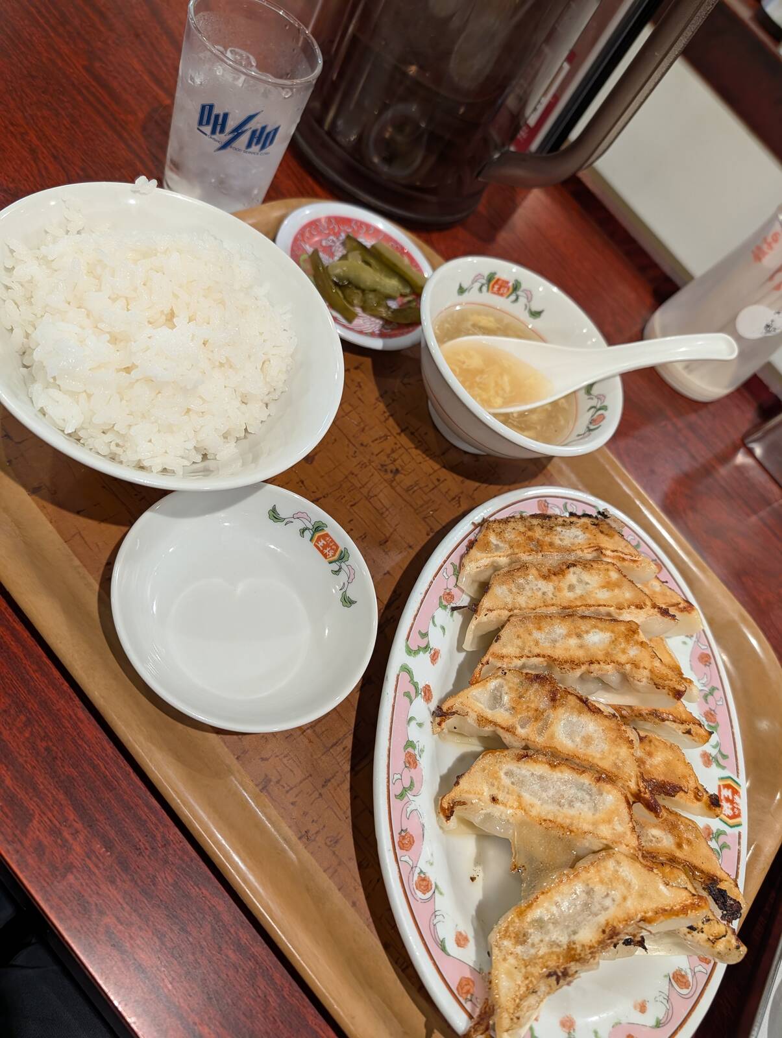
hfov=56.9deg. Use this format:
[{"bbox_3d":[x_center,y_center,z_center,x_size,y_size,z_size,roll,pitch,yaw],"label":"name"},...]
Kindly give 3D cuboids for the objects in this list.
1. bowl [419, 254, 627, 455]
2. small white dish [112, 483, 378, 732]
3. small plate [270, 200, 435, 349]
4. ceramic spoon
[{"bbox_3d":[0.055,-0.070,0.369,0.114,0.055,0.114,13,60,-23],"label":"bowl"},{"bbox_3d":[-0.055,0.034,0.270,0.096,0.030,0.096,13,60,-23],"label":"small white dish"},{"bbox_3d":[-0.018,-0.121,0.378,0.096,0.021,0.096,13,60,-23],"label":"small plate"},{"bbox_3d":[0.099,-0.077,0.372,0.155,0.042,0.045,-3,66,-17],"label":"ceramic spoon"}]

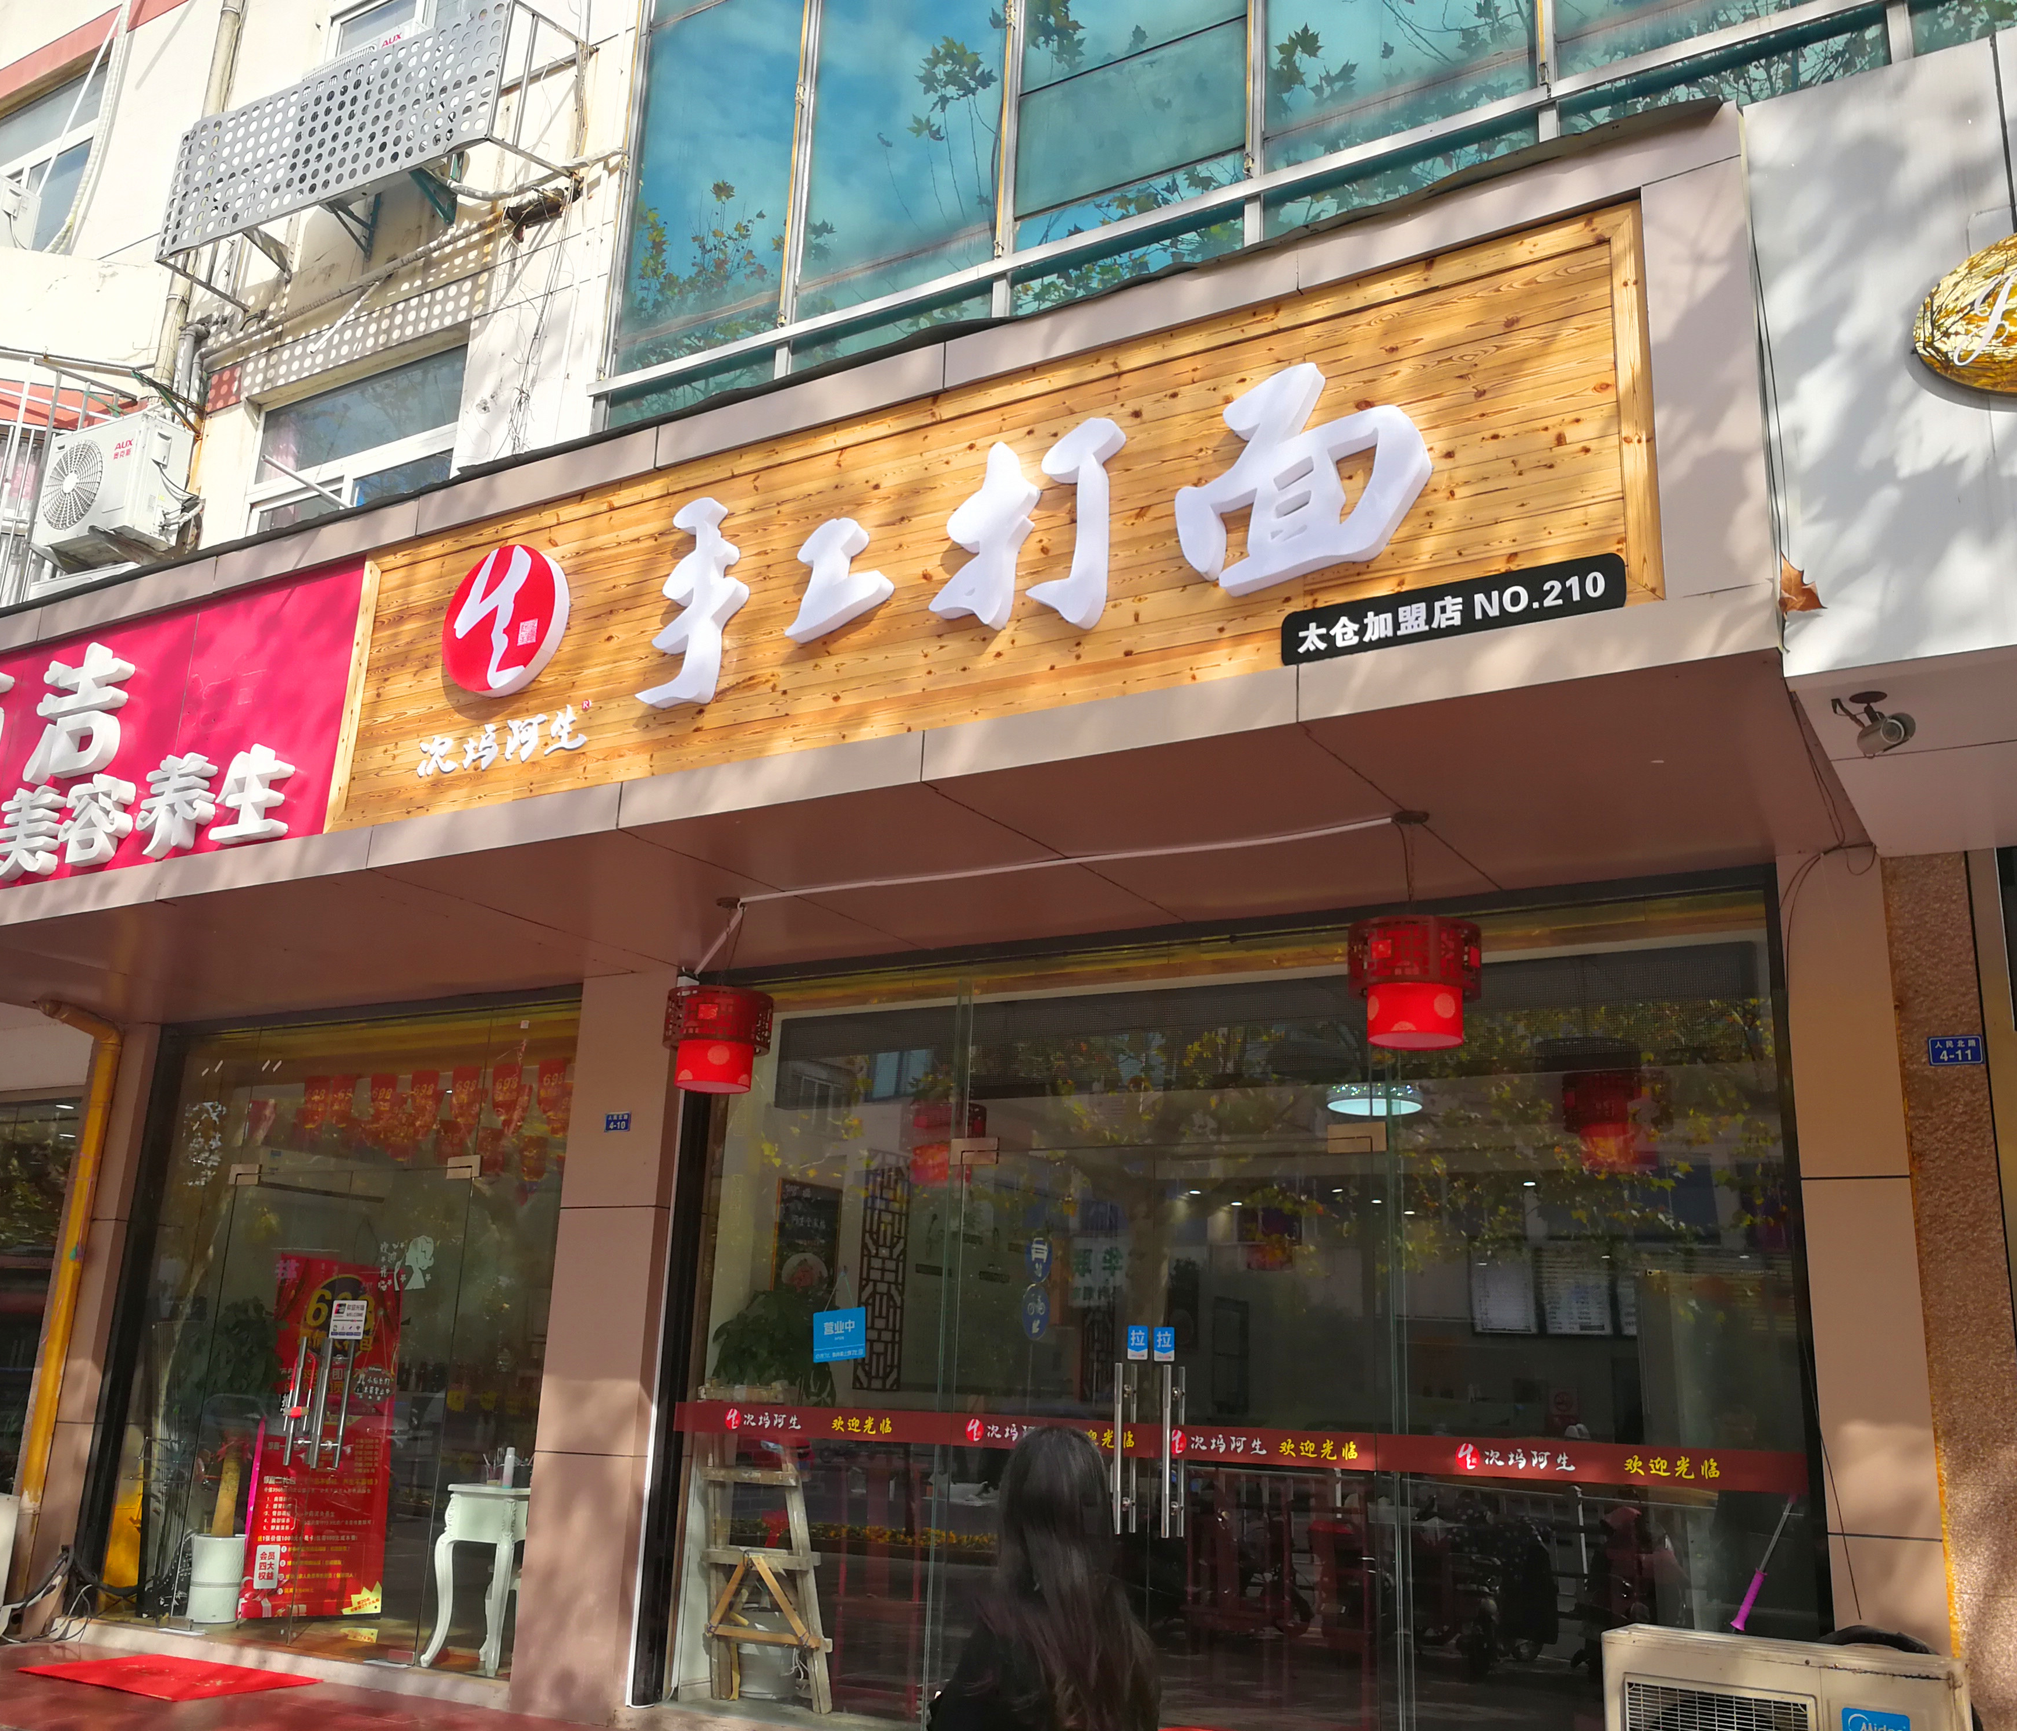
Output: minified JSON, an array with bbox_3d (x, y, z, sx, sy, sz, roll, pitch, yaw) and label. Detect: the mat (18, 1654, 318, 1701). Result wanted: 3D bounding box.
[{"bbox_3d":[-3.703,3.548,7.893,1.114,0.018,0.640,-7,-18,30],"label":"mat"}]

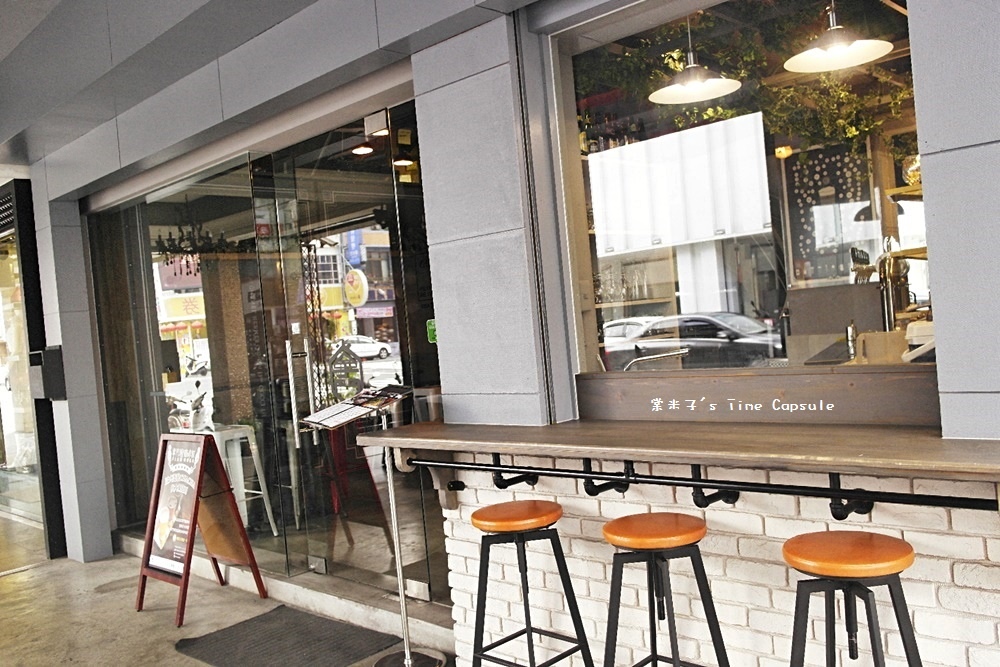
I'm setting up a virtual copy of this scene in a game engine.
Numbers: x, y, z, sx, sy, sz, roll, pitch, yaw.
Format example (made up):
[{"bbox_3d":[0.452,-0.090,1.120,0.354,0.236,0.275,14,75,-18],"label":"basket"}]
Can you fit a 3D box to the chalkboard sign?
[{"bbox_3d":[-1.706,1.040,5.124,0.534,0.954,0.537,-4,1,43],"label":"chalkboard sign"}]

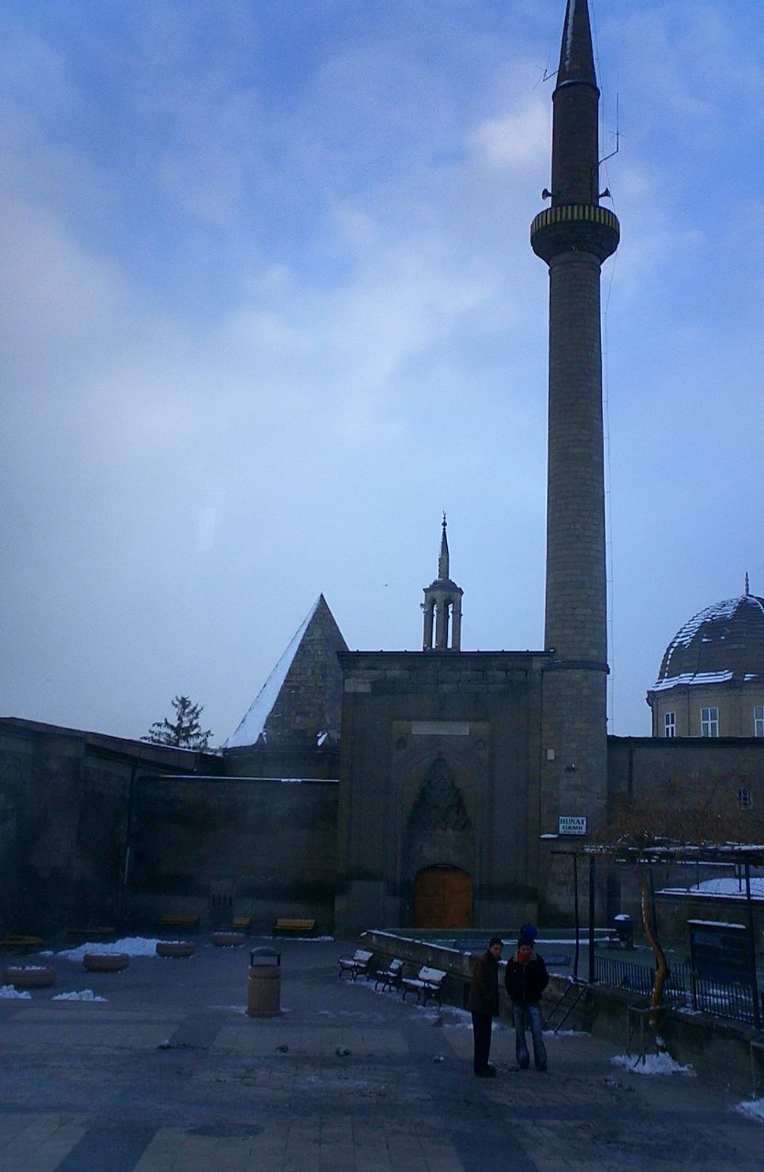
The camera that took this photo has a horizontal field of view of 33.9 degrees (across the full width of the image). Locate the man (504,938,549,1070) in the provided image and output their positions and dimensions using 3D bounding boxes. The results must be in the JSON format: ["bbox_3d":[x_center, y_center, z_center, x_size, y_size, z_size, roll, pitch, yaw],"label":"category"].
[{"bbox_3d":[2.014,5.816,17.512,0.580,1.720,0.360,0,-12,7],"label":"man"}]

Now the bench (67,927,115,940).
[{"bbox_3d":[-9.259,11.073,40.026,0.580,0.720,1.550,-4,-13,22],"label":"bench"}]

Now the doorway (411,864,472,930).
[{"bbox_3d":[2.037,10.567,42.547,2.050,2.100,0.350,1,-12,5],"label":"doorway"}]

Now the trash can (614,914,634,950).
[{"bbox_3d":[6.183,8.837,32.106,0.490,0.820,0.490,-1,-12,15],"label":"trash can"}]

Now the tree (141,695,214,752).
[{"bbox_3d":[-10.232,10.666,61.075,5.000,10.800,5.000,1,-12,0],"label":"tree"}]

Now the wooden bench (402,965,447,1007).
[{"bbox_3d":[0.837,7.971,24.893,0.500,0.660,1.250,6,-13,-21],"label":"wooden bench"}]

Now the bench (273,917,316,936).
[{"bbox_3d":[-2.981,11.644,42.693,1.500,0.640,0.520,1,-12,5],"label":"bench"}]

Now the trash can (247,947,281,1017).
[{"bbox_3d":[-2.135,7.172,22.742,0.540,1.140,0.540,2,-12,0],"label":"trash can"}]

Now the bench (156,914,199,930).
[{"bbox_3d":[-7.006,11.604,43.084,1.450,0.630,0.520,1,-12,2],"label":"bench"}]

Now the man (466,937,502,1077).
[{"bbox_3d":[1.395,5.688,17.072,0.380,1.760,0.470,-7,-15,34],"label":"man"}]

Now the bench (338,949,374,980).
[{"bbox_3d":[-0.619,9.153,30.251,0.500,0.660,1.420,5,-13,-17],"label":"bench"}]

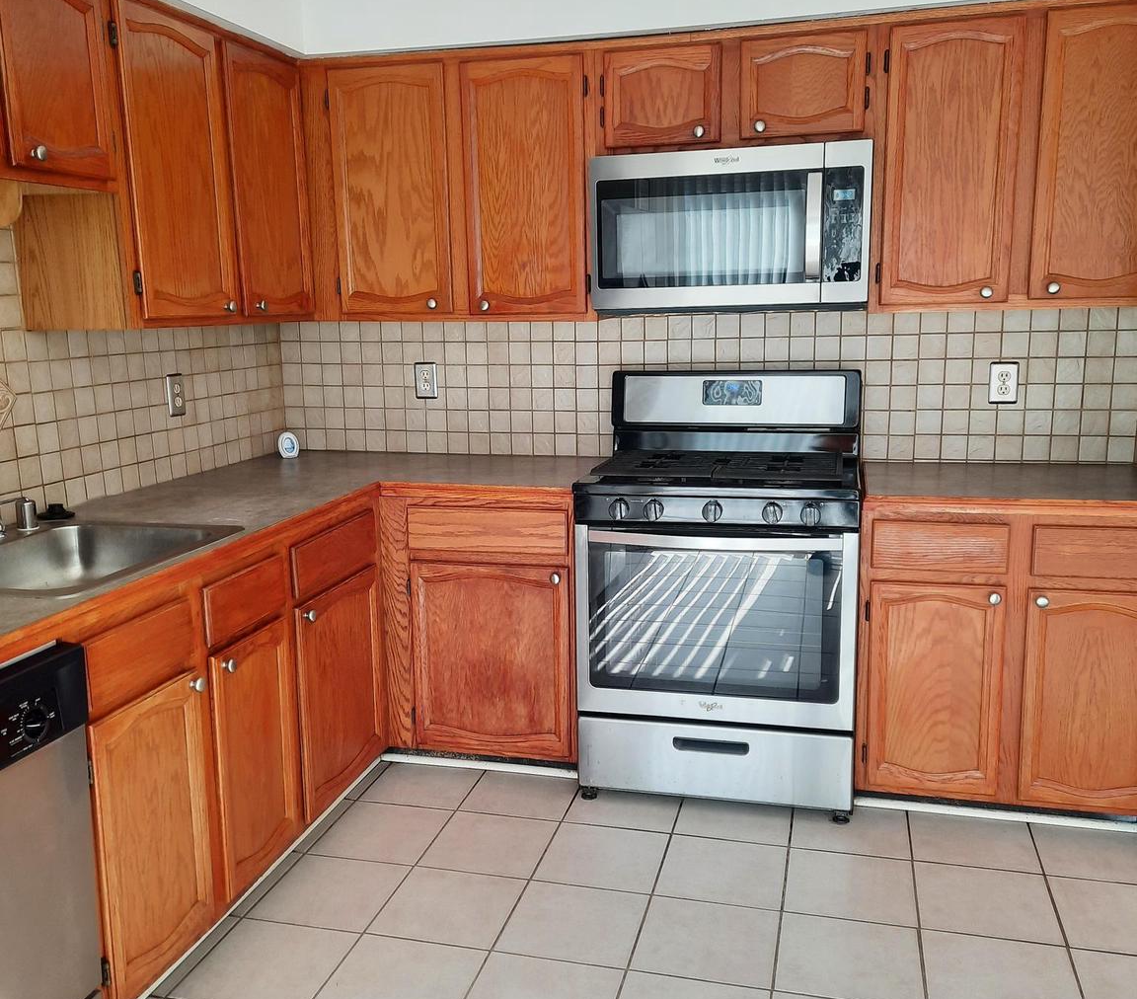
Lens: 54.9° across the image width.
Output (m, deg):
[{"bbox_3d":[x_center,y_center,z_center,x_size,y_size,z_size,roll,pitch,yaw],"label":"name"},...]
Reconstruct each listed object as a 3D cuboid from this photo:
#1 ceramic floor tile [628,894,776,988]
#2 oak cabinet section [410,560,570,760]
[{"bbox_3d":[0.316,0.995,2.464,0.303,0.010,0.303,2,11,14],"label":"ceramic floor tile"},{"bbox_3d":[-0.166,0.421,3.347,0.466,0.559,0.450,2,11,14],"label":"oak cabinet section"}]

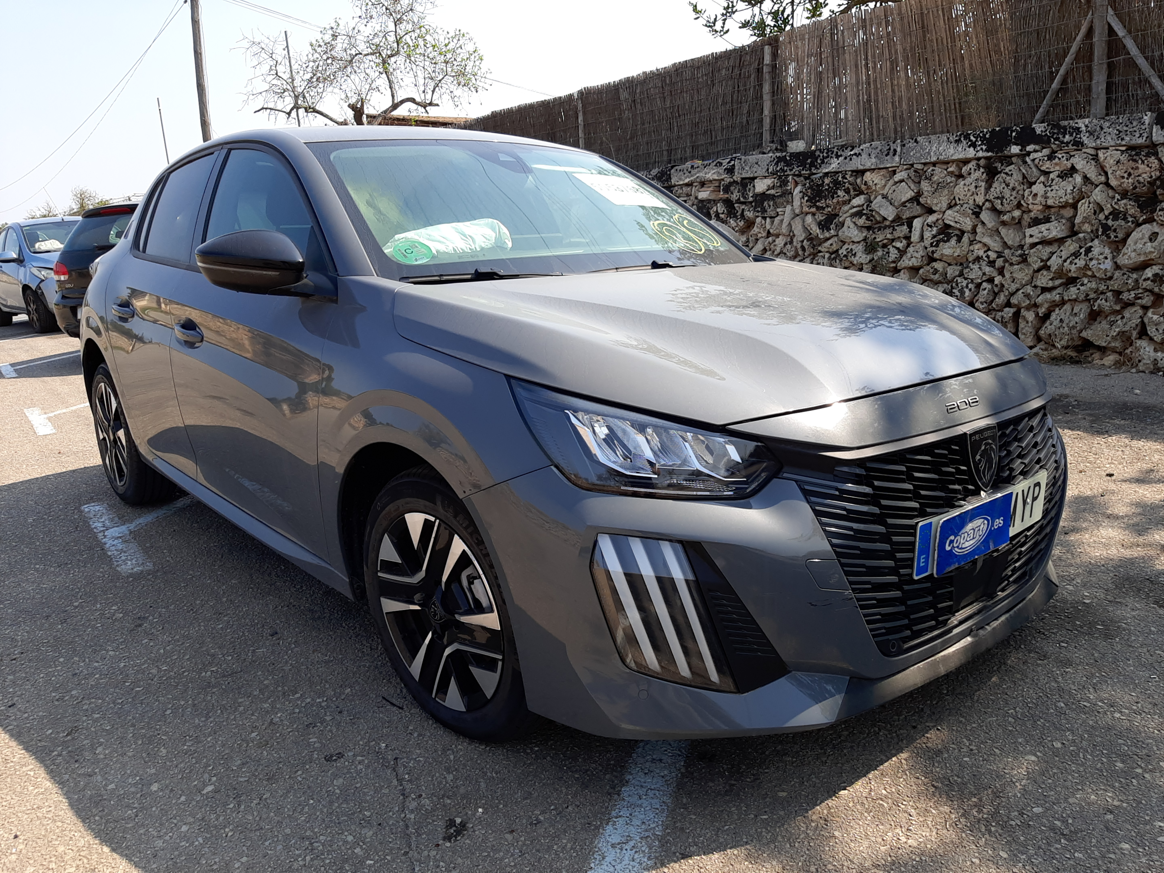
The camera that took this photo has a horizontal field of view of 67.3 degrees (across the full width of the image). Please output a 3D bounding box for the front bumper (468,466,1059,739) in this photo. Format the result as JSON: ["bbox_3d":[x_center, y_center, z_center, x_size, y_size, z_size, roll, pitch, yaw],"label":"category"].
[{"bbox_3d":[0.629,0.181,2.034,1.720,0.520,0.660,-13,17,-40],"label":"front bumper"}]

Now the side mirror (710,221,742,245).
[{"bbox_3d":[0.462,-0.726,3.307,0.240,0.165,0.170,-12,17,-40],"label":"side mirror"}]

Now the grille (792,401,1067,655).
[{"bbox_3d":[0.787,0.150,1.843,1.060,0.410,0.170,-13,17,-40],"label":"grille"}]

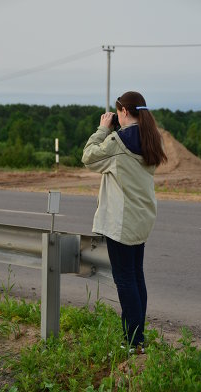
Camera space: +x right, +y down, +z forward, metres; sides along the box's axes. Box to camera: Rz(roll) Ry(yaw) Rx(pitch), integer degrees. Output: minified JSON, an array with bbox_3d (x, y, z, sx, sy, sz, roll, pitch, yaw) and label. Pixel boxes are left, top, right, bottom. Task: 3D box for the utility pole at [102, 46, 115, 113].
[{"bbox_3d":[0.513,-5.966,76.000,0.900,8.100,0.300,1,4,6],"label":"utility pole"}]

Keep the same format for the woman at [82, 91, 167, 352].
[{"bbox_3d":[0.154,0.163,7.300,0.500,1.680,0.470,3,5,34],"label":"woman"}]

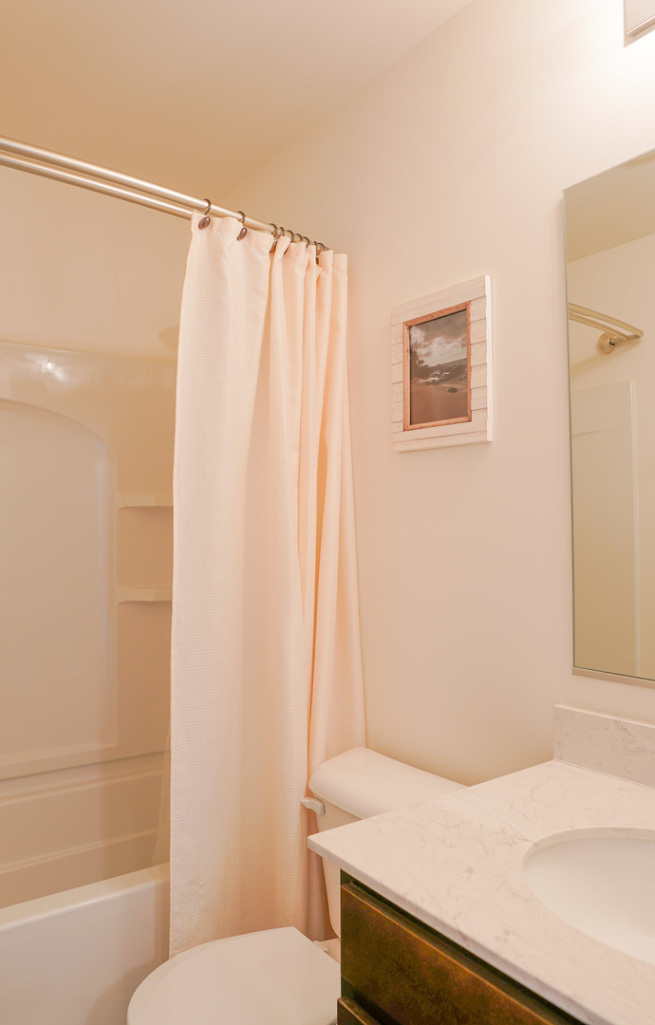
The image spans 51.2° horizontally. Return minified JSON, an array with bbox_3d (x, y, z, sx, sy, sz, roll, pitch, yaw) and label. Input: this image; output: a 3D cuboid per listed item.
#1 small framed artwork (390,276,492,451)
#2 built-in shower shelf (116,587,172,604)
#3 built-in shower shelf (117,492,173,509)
[{"bbox_3d":[0.254,-0.325,1.556,0.022,0.352,0.293,2,-3,-37],"label":"small framed artwork"},{"bbox_3d":[-0.579,0.278,2.360,0.275,0.042,0.115,2,-3,-37],"label":"built-in shower shelf"},{"bbox_3d":[-0.579,-0.038,2.372,0.275,0.042,0.115,2,-3,-37],"label":"built-in shower shelf"}]

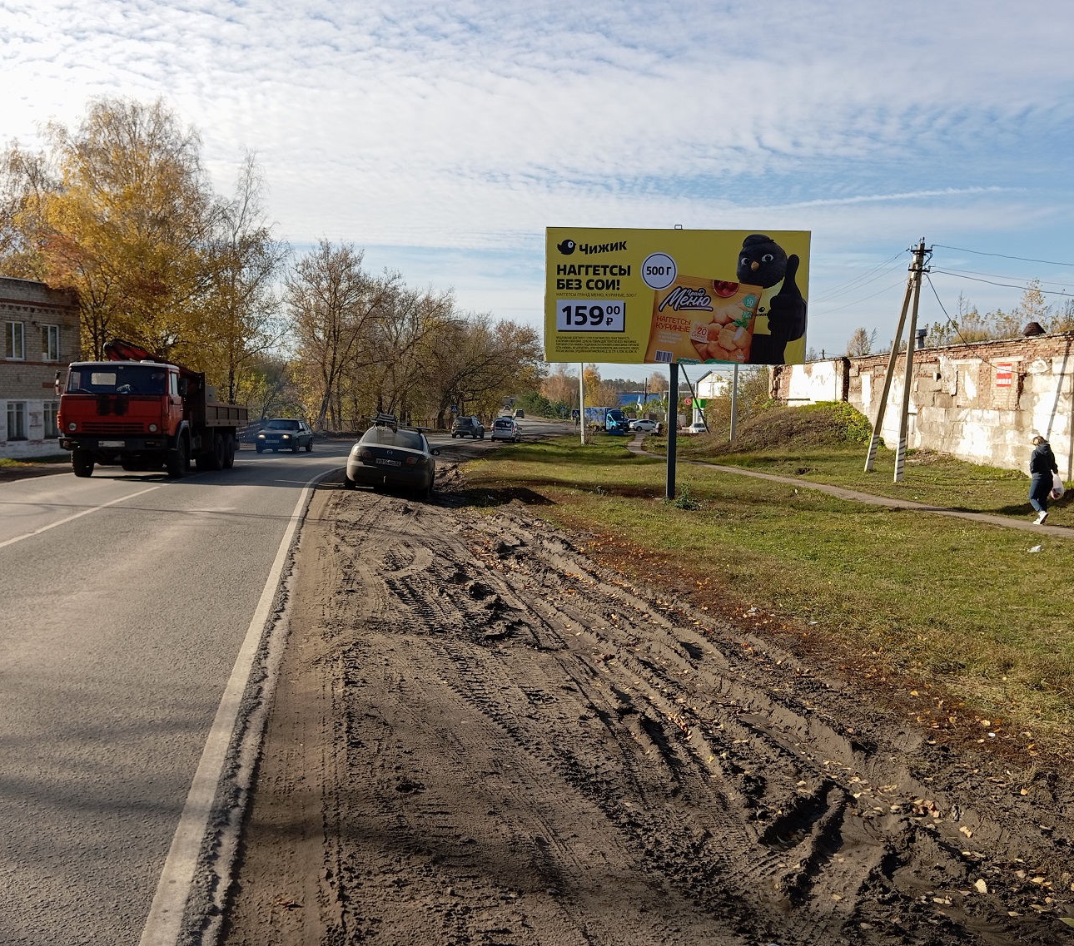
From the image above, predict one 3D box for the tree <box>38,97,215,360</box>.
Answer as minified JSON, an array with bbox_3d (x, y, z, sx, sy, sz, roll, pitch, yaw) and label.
[{"bbox_3d":[-21.633,-10.683,53.346,9.000,17.200,8.600,-1,5,-22],"label":"tree"}]

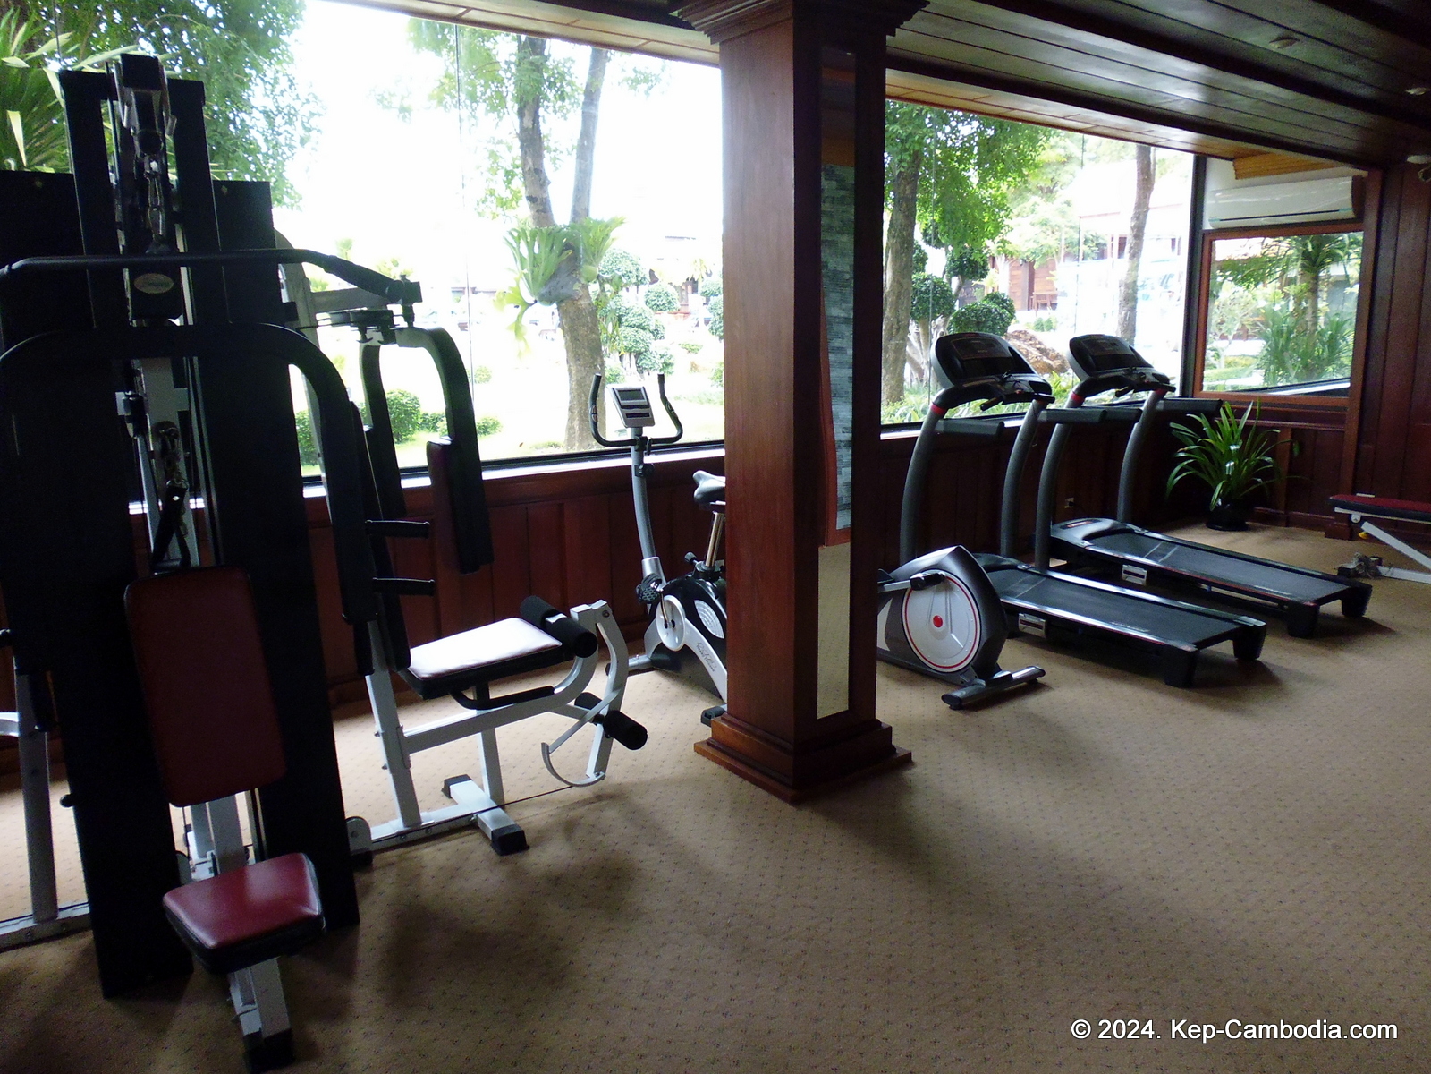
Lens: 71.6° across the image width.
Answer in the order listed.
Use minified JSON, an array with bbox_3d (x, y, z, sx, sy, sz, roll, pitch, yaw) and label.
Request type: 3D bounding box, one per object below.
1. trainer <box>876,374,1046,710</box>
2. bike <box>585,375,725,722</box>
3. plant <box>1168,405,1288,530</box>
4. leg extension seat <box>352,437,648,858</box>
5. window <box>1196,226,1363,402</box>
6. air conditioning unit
[{"bbox_3d":[0.847,-0.174,4.649,0.626,1.550,1.475,-9,13,-35],"label":"trainer"},{"bbox_3d":[-0.124,-0.016,4.370,0.499,1.378,0.998,-9,13,-35],"label":"bike"},{"bbox_3d":[4.126,-0.564,7.856,0.834,0.998,0.834,-9,13,-35],"label":"plant"},{"bbox_3d":[-0.712,0.322,3.115,0.954,1.207,0.551,-9,13,-35],"label":"leg extension seat"},{"bbox_3d":[4.387,-1.741,7.779,0.104,1.274,1.185,-9,13,-35],"label":"window"},{"bbox_3d":[4.294,-2.542,7.568,0.194,0.283,1.006,-9,13,-35],"label":"air conditioning unit"}]

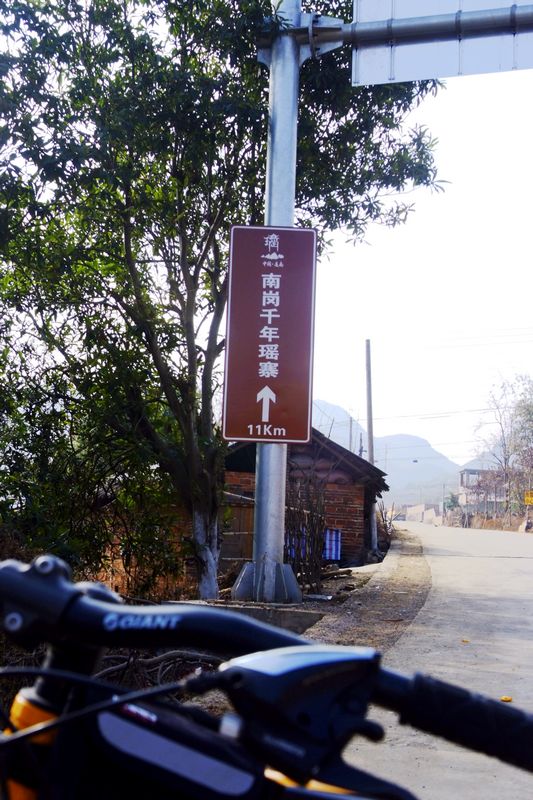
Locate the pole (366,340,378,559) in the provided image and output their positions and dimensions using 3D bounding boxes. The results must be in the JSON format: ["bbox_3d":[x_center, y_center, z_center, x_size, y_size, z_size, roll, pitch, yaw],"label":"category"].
[{"bbox_3d":[3.485,1.478,35.411,0.190,7.100,0.190,-2,-7,6],"label":"pole"}]

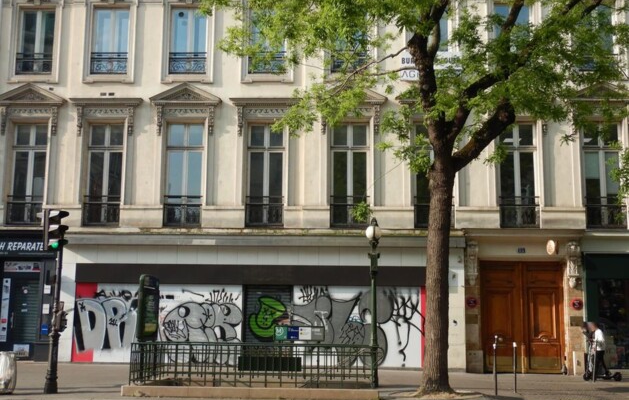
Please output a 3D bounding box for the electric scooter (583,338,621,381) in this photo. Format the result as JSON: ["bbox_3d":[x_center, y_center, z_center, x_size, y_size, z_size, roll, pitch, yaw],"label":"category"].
[{"bbox_3d":[8.559,4.765,23.750,1.130,1.180,0.500,0,-9,3],"label":"electric scooter"}]

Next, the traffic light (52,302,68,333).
[{"bbox_3d":[-5.940,2.749,18.750,0.270,0.700,0.250,-3,-9,20],"label":"traffic light"}]

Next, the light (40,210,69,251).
[{"bbox_3d":[-5.637,0.660,17.475,0.400,0.891,0.320,-4,-10,29],"label":"light"}]

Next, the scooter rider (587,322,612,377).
[{"bbox_3d":[8.467,4.452,23.900,0.600,1.600,0.520,0,-9,3],"label":"scooter rider"}]

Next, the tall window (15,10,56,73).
[{"bbox_3d":[-9.862,-5.591,28.338,1.200,2.322,0.250,0,-9,3],"label":"tall window"}]

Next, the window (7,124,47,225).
[{"bbox_3d":[-9.886,-0.890,27.621,1.220,3.479,0.250,0,-9,3],"label":"window"}]

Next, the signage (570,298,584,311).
[{"bbox_3d":[8.450,3.356,25.742,0.399,0.399,0.050,0,-9,2],"label":"signage"}]

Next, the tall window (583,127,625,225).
[{"bbox_3d":[9.606,-0.778,26.652,1.347,3.507,0.250,0,-9,2],"label":"tall window"}]

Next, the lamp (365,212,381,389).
[{"bbox_3d":[1.340,2.324,18.300,0.360,3.870,0.380,0,-9,3],"label":"lamp"}]

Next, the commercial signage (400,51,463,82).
[{"bbox_3d":[3.962,-4.576,27.360,2.088,1.046,0.080,0,-9,3],"label":"commercial signage"}]

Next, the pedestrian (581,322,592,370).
[{"bbox_3d":[7.976,4.369,23.390,0.360,1.554,0.480,2,-9,-7],"label":"pedestrian"}]

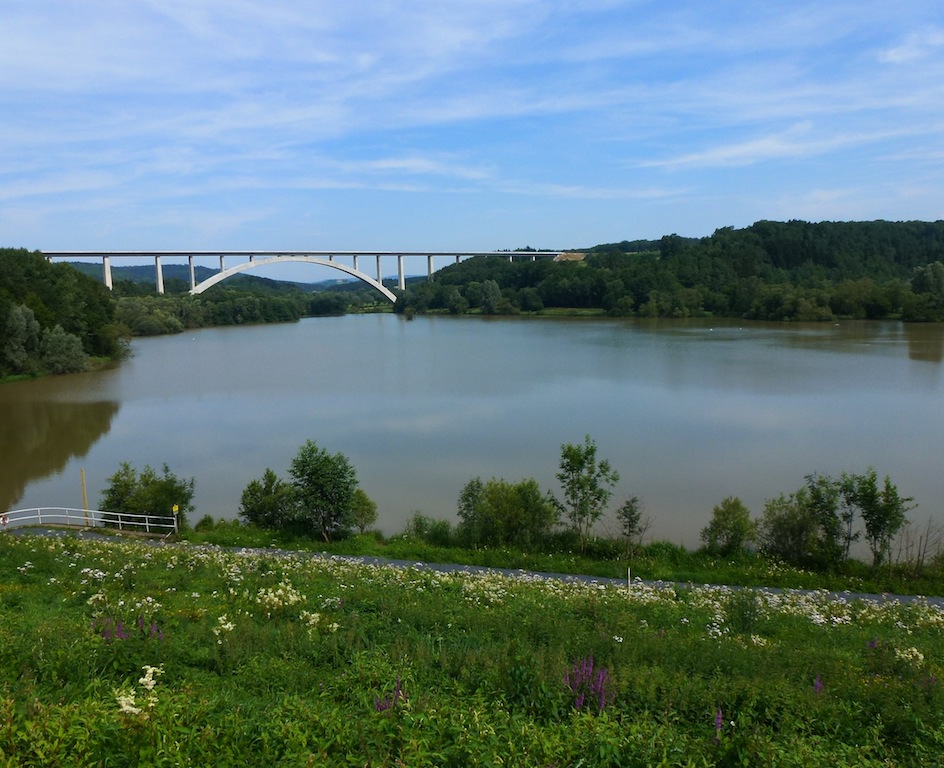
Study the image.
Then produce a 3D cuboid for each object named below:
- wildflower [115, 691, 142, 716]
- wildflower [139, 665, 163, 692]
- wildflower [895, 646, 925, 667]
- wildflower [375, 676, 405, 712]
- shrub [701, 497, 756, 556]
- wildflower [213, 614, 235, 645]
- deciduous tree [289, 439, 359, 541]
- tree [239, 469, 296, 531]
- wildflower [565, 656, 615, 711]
[{"bbox_3d":[-2.981,2.765,6.400,0.225,0.194,0.180,-3,8,-26],"label":"wildflower"},{"bbox_3d":[-3.000,2.739,6.900,0.224,0.255,0.180,-3,7,-24],"label":"wildflower"},{"bbox_3d":[7.513,4.680,12.700,0.515,0.329,0.412,4,8,32],"label":"wildflower"},{"bbox_3d":[-0.818,3.080,7.335,0.298,0.375,0.238,-1,7,-7],"label":"wildflower"},{"bbox_3d":[16.018,8.805,45.962,3.481,3.673,3.307,2,7,20],"label":"shrub"},{"bbox_3d":[-3.479,3.437,10.353,0.308,0.441,0.246,-2,7,-19],"label":"wildflower"},{"bbox_3d":[-9.766,6.941,48.227,4.565,6.811,4.337,-1,7,-12],"label":"deciduous tree"},{"bbox_3d":[-14.141,7.921,50.882,4.190,4.267,3.981,-2,7,-16],"label":"tree"},{"bbox_3d":[1.381,3.519,8.690,0.588,0.600,0.470,1,7,9],"label":"wildflower"}]

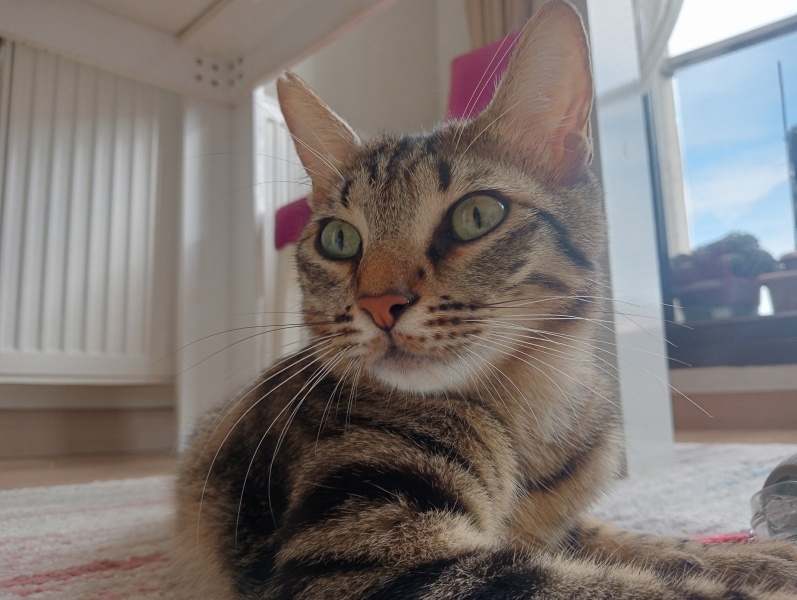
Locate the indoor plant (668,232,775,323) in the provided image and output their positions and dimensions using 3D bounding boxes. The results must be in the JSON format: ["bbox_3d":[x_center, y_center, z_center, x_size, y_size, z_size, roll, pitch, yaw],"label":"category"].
[{"bbox_3d":[1.054,-0.073,2.100,0.310,0.270,0.260,-3,-9,10],"label":"indoor plant"}]

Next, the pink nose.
[{"bbox_3d":[-0.004,0.004,0.196,0.017,0.012,0.010,-6,-10,28],"label":"pink nose"}]

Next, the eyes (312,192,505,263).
[{"bbox_3d":[0.003,-0.025,0.219,0.066,0.018,0.016,-6,-10,28],"label":"eyes"}]

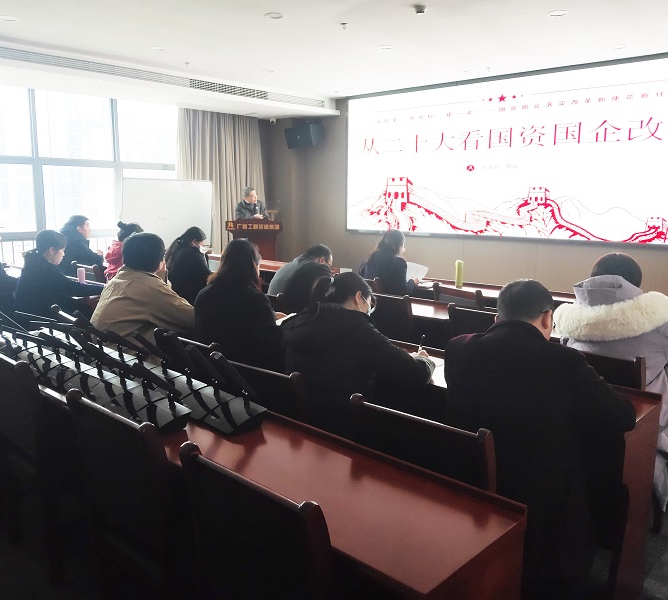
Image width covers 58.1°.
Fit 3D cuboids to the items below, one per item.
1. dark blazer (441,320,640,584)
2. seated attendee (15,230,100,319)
[{"bbox_3d":[0.721,0.433,2.162,0.570,0.780,0.520,9,13,42],"label":"dark blazer"},{"bbox_3d":[-2.322,0.078,5.067,0.480,1.310,0.740,9,13,42],"label":"seated attendee"}]

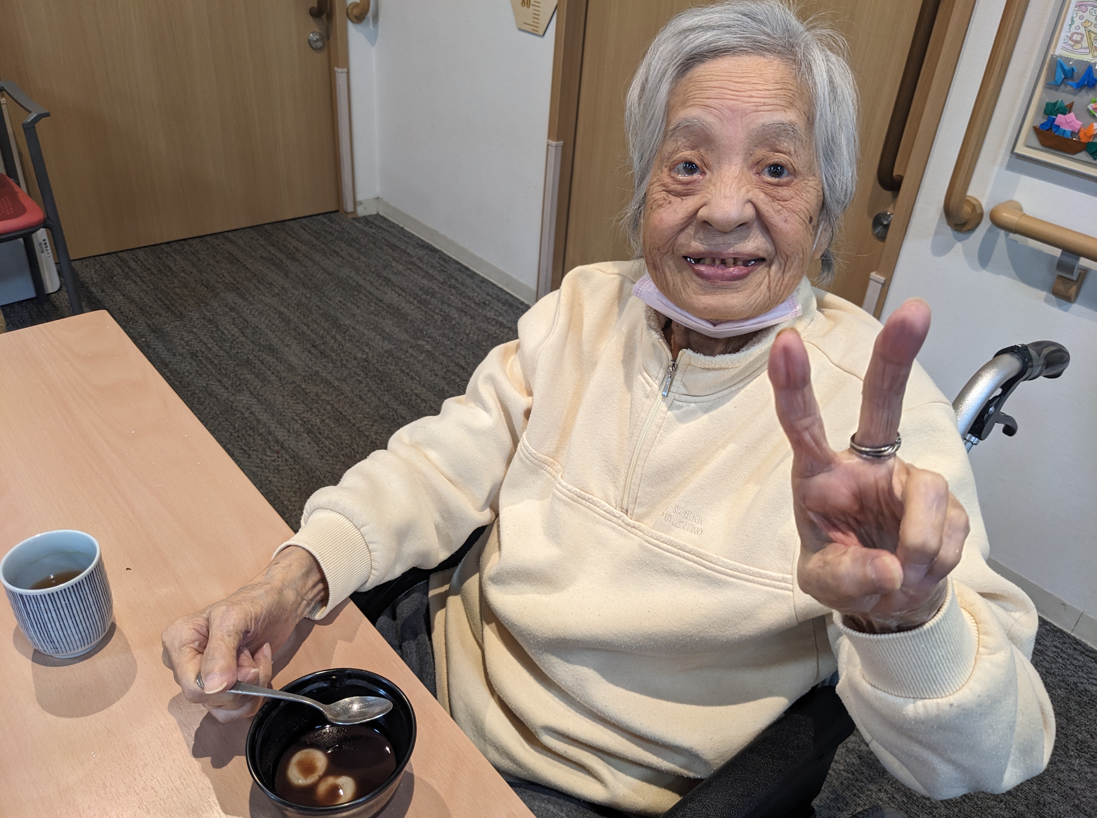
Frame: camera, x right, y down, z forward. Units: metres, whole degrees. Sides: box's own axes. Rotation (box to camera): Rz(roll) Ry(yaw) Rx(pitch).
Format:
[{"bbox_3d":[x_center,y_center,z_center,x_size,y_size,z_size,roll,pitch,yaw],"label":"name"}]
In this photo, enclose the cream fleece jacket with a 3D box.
[{"bbox_3d":[0.123,0.149,0.760,0.575,0.430,0.450,23,36,28],"label":"cream fleece jacket"}]

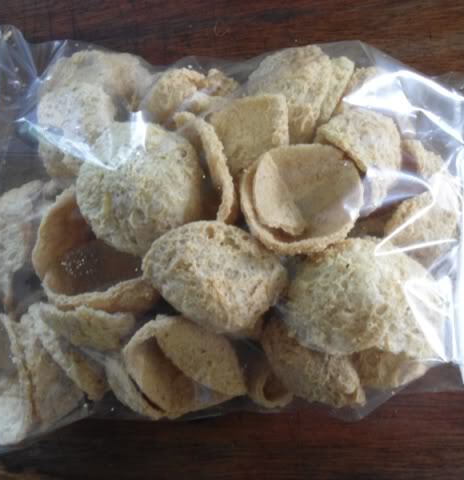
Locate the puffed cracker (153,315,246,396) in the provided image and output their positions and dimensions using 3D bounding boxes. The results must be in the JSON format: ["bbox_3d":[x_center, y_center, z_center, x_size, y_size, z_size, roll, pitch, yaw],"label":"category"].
[{"bbox_3d":[-0.014,0.052,0.365,0.047,0.025,0.021,39,82,5],"label":"puffed cracker"}]

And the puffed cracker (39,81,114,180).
[{"bbox_3d":[-0.061,-0.043,0.322,0.033,0.028,0.040,0,81,0],"label":"puffed cracker"}]

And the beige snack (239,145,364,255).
[{"bbox_3d":[0.027,-0.015,0.311,0.047,0.030,0.041,0,81,0],"label":"beige snack"}]

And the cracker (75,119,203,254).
[{"bbox_3d":[-0.042,-0.023,0.368,0.053,0.028,0.054,0,80,-1],"label":"cracker"}]

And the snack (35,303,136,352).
[{"bbox_3d":[-0.066,0.040,0.368,0.044,0.028,0.020,12,80,1],"label":"snack"}]

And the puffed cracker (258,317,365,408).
[{"bbox_3d":[0.037,0.055,0.374,0.048,0.030,0.027,39,82,5],"label":"puffed cracker"}]

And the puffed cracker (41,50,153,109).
[{"bbox_3d":[-0.055,-0.064,0.332,0.046,0.032,0.031,0,81,0],"label":"puffed cracker"}]

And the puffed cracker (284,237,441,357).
[{"bbox_3d":[0.050,0.021,0.308,0.057,0.032,0.044,0,81,0],"label":"puffed cracker"}]

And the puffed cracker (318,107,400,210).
[{"bbox_3d":[0.060,-0.039,0.387,0.033,0.027,0.045,-40,83,-7],"label":"puffed cracker"}]

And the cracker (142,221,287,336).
[{"bbox_3d":[-0.007,0.016,0.359,0.058,0.032,0.042,20,80,2],"label":"cracker"}]

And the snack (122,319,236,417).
[{"bbox_3d":[-0.021,0.050,0.314,0.041,0.034,0.038,0,81,0],"label":"snack"}]

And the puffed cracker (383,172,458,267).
[{"bbox_3d":[0.089,-0.009,0.384,0.030,0.026,0.038,40,82,5],"label":"puffed cracker"}]

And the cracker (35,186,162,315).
[{"bbox_3d":[-0.062,0.004,0.375,0.054,0.034,0.052,20,80,2],"label":"cracker"}]

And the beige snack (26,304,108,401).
[{"bbox_3d":[-0.064,0.044,0.318,0.024,0.034,0.043,-30,83,-4],"label":"beige snack"}]

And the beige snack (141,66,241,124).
[{"bbox_3d":[-0.017,-0.058,0.332,0.039,0.030,0.025,0,81,0],"label":"beige snack"}]

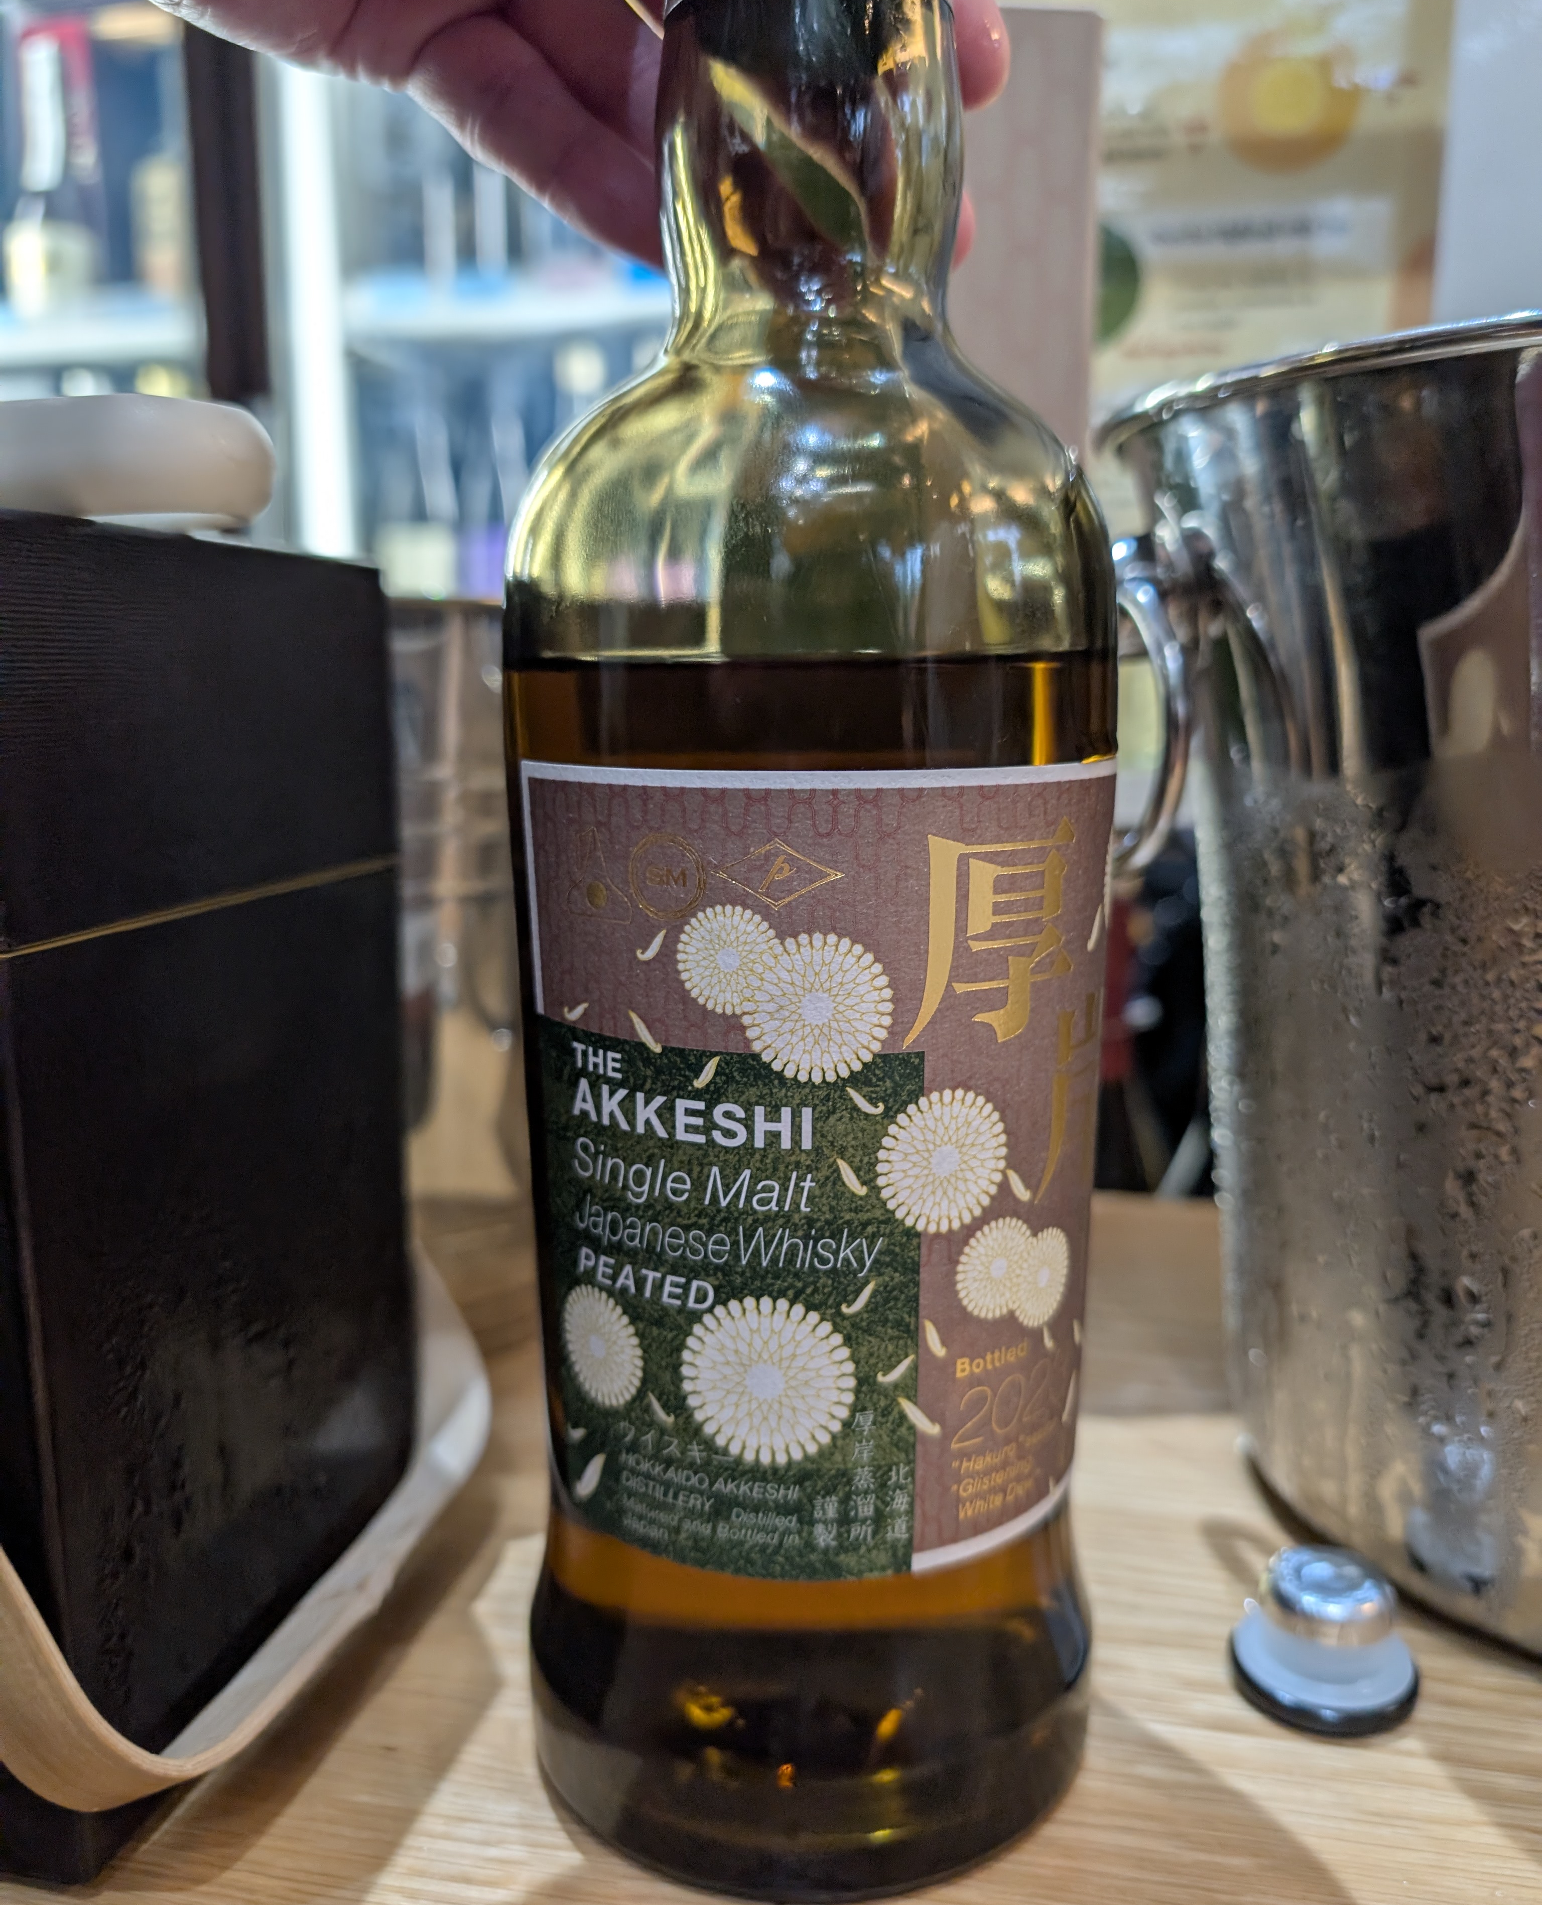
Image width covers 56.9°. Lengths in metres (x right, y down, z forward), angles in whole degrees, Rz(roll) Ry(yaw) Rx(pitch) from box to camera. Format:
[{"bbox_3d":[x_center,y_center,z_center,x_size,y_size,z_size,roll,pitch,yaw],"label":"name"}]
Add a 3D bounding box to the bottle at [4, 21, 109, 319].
[{"bbox_3d":[-0.717,-0.784,1.438,0.087,0.300,0.087,0,10,0],"label":"bottle"}]

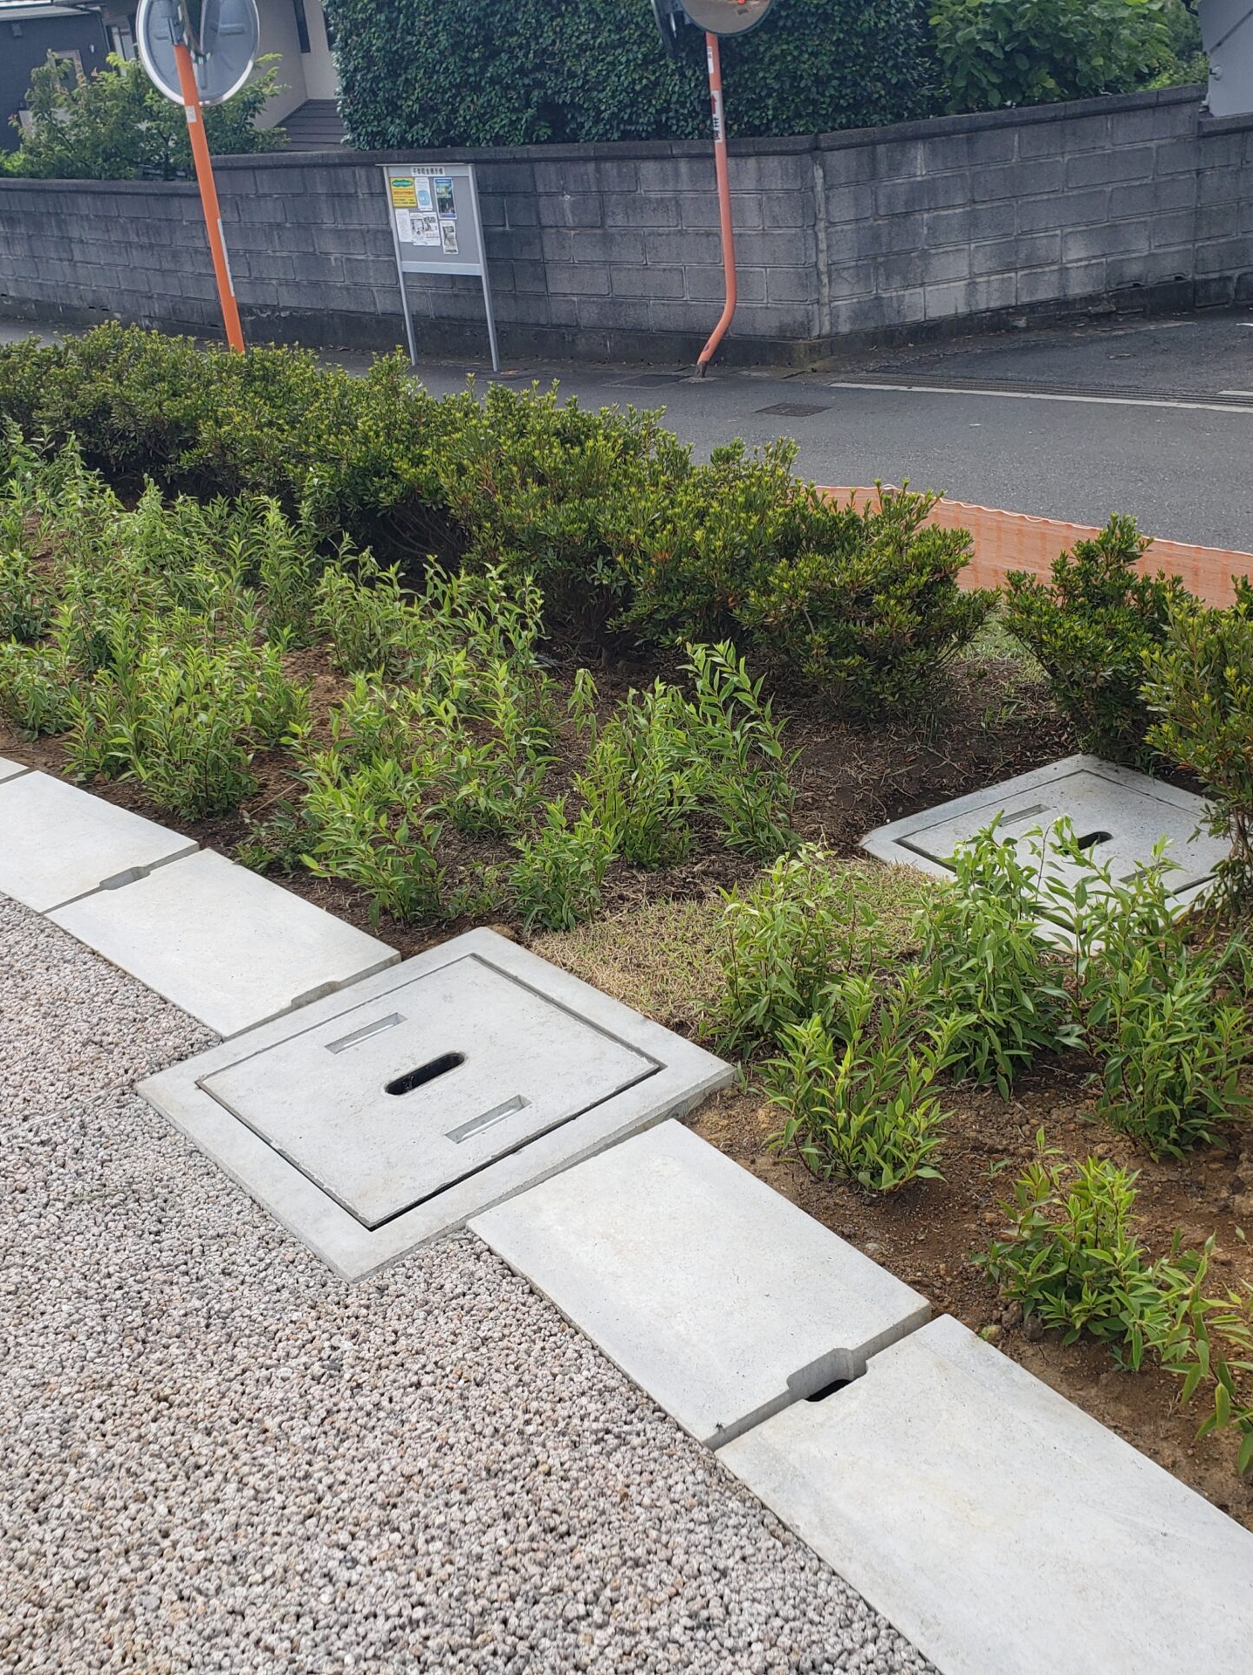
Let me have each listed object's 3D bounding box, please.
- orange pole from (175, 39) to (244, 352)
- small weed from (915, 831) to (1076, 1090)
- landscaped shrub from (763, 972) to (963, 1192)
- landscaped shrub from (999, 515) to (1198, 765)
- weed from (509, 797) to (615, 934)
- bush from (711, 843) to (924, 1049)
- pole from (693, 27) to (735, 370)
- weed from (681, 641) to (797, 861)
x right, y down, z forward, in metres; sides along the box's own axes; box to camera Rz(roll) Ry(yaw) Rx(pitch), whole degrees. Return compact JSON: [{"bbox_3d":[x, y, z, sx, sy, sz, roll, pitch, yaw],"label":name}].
[{"bbox_3d":[-2.658,-3.899,10.920,0.102,2.300,0.102,-6,25,0],"label":"orange pole"},{"bbox_3d":[0.519,0.178,2.376,0.221,0.394,0.199,0,27,12],"label":"small weed"},{"bbox_3d":[0.310,0.321,2.209,0.258,0.284,0.232,-2,27,8],"label":"landscaped shrub"},{"bbox_3d":[1.097,-0.456,3.912,0.446,0.596,0.446,-6,25,0],"label":"landscaped shrub"},{"bbox_3d":[-0.121,0.055,3.188,0.203,0.253,0.203,-6,25,0],"label":"weed"},{"bbox_3d":[0.291,0.169,2.523,0.316,0.299,0.269,-3,27,6],"label":"bush"},{"bbox_3d":[0.671,-5.266,13.844,0.380,2.850,0.140,-4,27,4],"label":"pole"},{"bbox_3d":[0.206,-0.154,3.069,0.206,0.423,0.186,-4,27,4],"label":"weed"}]

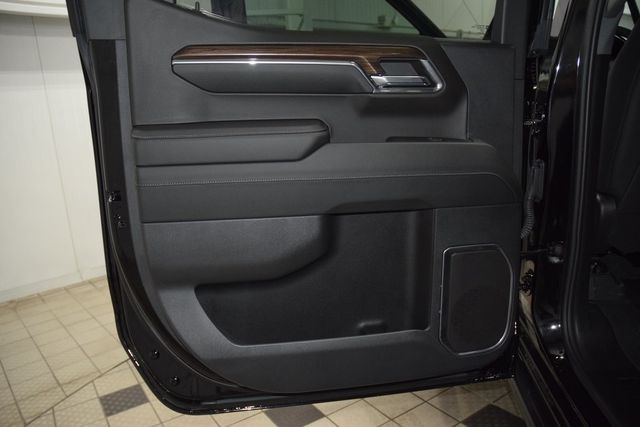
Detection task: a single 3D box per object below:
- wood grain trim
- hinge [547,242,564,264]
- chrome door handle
[{"bbox_3d":[-0.033,-0.324,1.012,0.527,0.056,0.030,-3,12,-9],"label":"wood grain trim"},{"bbox_3d":[0.603,0.102,1.230,0.042,0.053,0.045,1,13,14],"label":"hinge"},{"bbox_3d":[0.192,-0.302,1.053,0.155,0.066,0.040,-3,12,-9],"label":"chrome door handle"}]

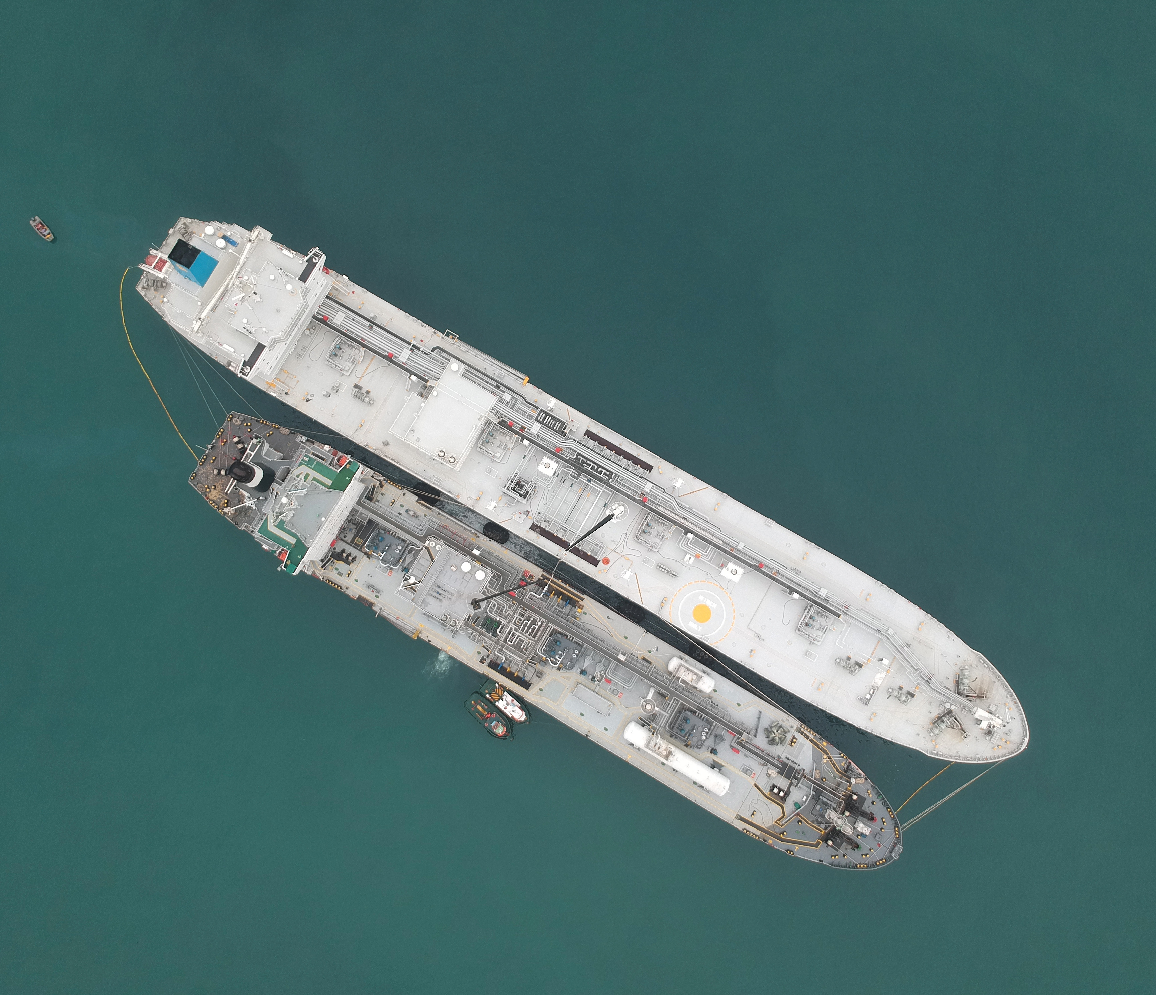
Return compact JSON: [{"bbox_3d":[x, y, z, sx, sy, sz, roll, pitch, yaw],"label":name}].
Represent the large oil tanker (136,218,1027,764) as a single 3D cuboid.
[{"bbox_3d":[0.772,-1.226,217.332,230.000,43.000,32.400,30,89,2],"label":"large oil tanker"}]

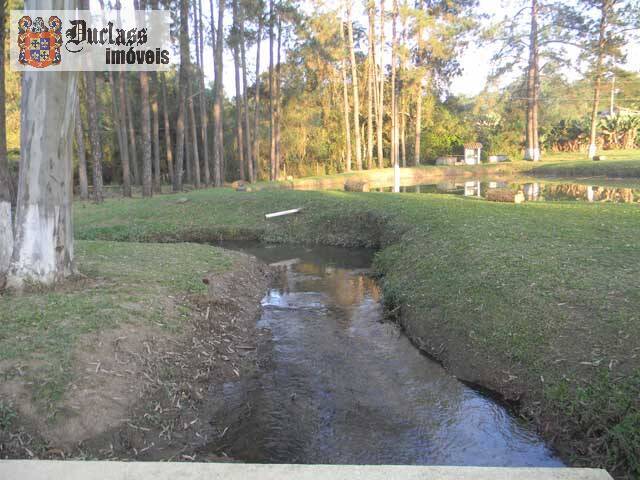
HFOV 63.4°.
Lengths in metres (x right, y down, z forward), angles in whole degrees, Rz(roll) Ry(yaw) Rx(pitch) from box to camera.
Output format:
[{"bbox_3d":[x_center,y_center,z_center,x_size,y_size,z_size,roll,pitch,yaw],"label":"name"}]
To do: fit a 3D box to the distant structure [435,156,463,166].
[{"bbox_3d":[11.045,-6.748,44.500,2.300,0.800,1.100,1,9,7],"label":"distant structure"}]

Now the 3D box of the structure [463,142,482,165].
[{"bbox_3d":[13.360,-7.493,45.000,1.550,1.900,1.400,1,9,7],"label":"structure"}]

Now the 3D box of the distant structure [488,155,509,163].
[{"bbox_3d":[15.861,-7.224,46.000,1.700,0.650,0.800,1,9,7],"label":"distant structure"}]

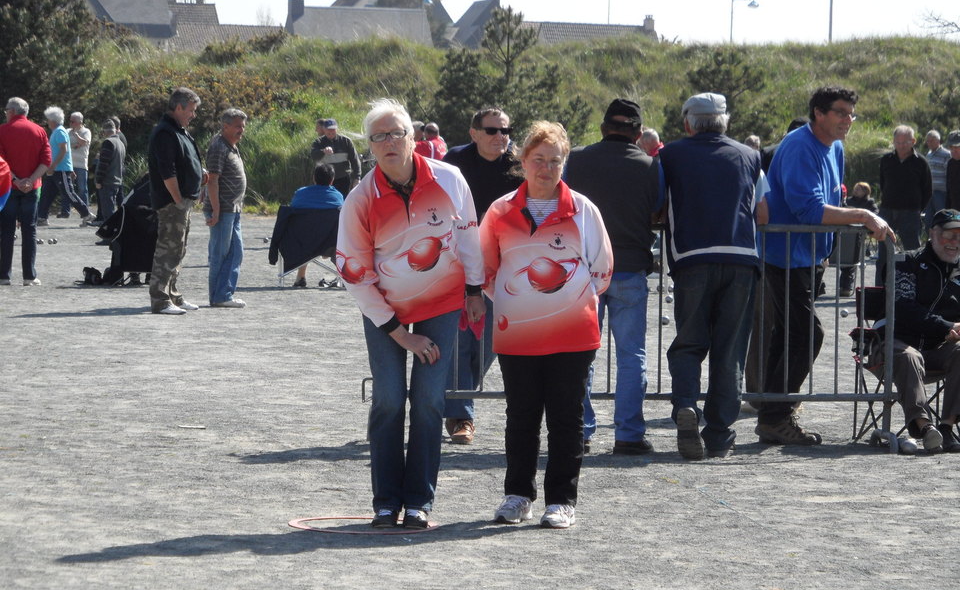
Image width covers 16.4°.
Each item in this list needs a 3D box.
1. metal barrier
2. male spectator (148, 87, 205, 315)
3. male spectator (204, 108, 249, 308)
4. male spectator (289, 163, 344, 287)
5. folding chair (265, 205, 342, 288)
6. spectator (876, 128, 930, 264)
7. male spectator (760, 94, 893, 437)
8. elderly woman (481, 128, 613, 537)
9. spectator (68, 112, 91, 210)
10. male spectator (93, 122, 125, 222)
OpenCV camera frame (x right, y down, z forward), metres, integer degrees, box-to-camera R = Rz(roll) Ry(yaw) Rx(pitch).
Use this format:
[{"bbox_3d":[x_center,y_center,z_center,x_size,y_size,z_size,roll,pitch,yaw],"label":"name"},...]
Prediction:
[{"bbox_3d":[0.795,0.191,16.274,2.500,1.100,0.480,1,3,-8],"label":"metal barrier"},{"bbox_3d":[-2.485,-0.776,27.253,0.400,1.820,0.480,1,3,13],"label":"male spectator"},{"bbox_3d":[-2.191,-0.764,28.759,0.340,1.710,0.480,2,3,25],"label":"male spectator"},{"bbox_3d":[-1.547,-0.683,31.869,0.550,1.180,0.750,1,3,3],"label":"male spectator"},{"bbox_3d":[-1.614,-0.479,31.680,0.640,0.790,0.560,1,3,3],"label":"folding chair"},{"bbox_3d":[4.128,-0.824,32.359,0.540,1.700,0.340,1,3,7],"label":"spectator"},{"bbox_3d":[1.724,-0.161,16.754,0.600,1.780,0.520,2,3,17],"label":"male spectator"},{"bbox_3d":[0.258,0.108,12.912,0.520,1.570,0.340,1,3,6],"label":"elderly woman"},{"bbox_3d":[-6.300,-2.021,51.957,0.420,1.660,0.480,-2,4,-41],"label":"spectator"},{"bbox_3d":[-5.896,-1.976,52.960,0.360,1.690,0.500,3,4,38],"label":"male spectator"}]

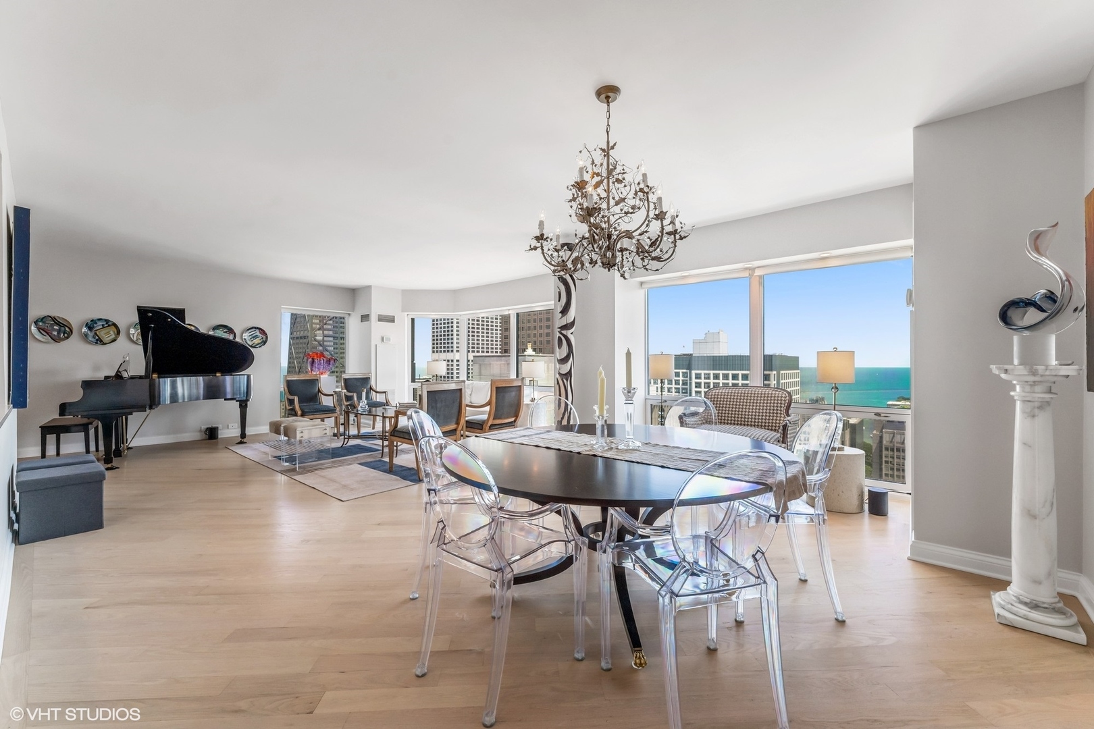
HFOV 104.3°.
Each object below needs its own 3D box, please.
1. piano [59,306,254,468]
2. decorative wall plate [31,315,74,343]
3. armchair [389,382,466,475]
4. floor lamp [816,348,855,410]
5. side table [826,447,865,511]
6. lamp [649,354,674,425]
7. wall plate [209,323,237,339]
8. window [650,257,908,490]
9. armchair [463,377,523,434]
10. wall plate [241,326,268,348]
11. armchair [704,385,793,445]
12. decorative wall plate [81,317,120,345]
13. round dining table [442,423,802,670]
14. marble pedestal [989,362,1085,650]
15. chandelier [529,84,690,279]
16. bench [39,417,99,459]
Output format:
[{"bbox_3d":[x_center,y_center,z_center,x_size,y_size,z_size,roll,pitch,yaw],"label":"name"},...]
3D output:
[{"bbox_3d":[-4.948,0.230,5.667,1.820,1.900,1.550,0,0,-40],"label":"piano"},{"bbox_3d":[-6.430,-0.462,5.530,0.045,0.360,0.360,0,0,44],"label":"decorative wall plate"},{"bbox_3d":[-1.330,0.685,4.720,0.630,1.000,0.600,0,0,37],"label":"armchair"},{"bbox_3d":[2.420,0.285,3.580,0.265,0.860,0.265,0,0,38],"label":"floor lamp"},{"bbox_3d":[2.420,0.955,3.610,0.470,0.480,0.470,0,0,38],"label":"side table"},{"bbox_3d":[1.250,0.283,4.630,0.265,0.860,0.265,0,0,38],"label":"lamp"},{"bbox_3d":[-5.230,-0.469,6.850,0.045,0.360,0.360,0,0,44],"label":"wall plate"},{"bbox_3d":[2.330,0.085,4.710,2.630,2.190,0.120,0,0,37],"label":"window"},{"bbox_3d":[-0.720,0.685,5.460,0.610,0.990,0.610,0,0,37],"label":"armchair"},{"bbox_3d":[-4.920,-0.457,7.190,0.050,0.375,0.375,0,0,41],"label":"wall plate"},{"bbox_3d":[1.995,0.710,4.450,1.030,0.940,0.690,0,0,35],"label":"armchair"},{"bbox_3d":[-6.090,-0.459,5.830,0.050,0.375,0.375,0,0,41],"label":"decorative wall plate"},{"bbox_3d":[0.372,0.816,2.300,1.810,0.740,1.810,0,0,0],"label":"round dining table"},{"bbox_3d":[2.245,0.594,1.955,0.258,1.172,0.258,0,0,40],"label":"marble pedestal"},{"bbox_3d":[0.325,-0.964,2.280,0.850,0.990,0.850,0,0,0],"label":"chandelier"},{"bbox_3d":[-5.850,0.940,5.250,0.400,0.480,0.950,0,0,-40],"label":"bench"}]

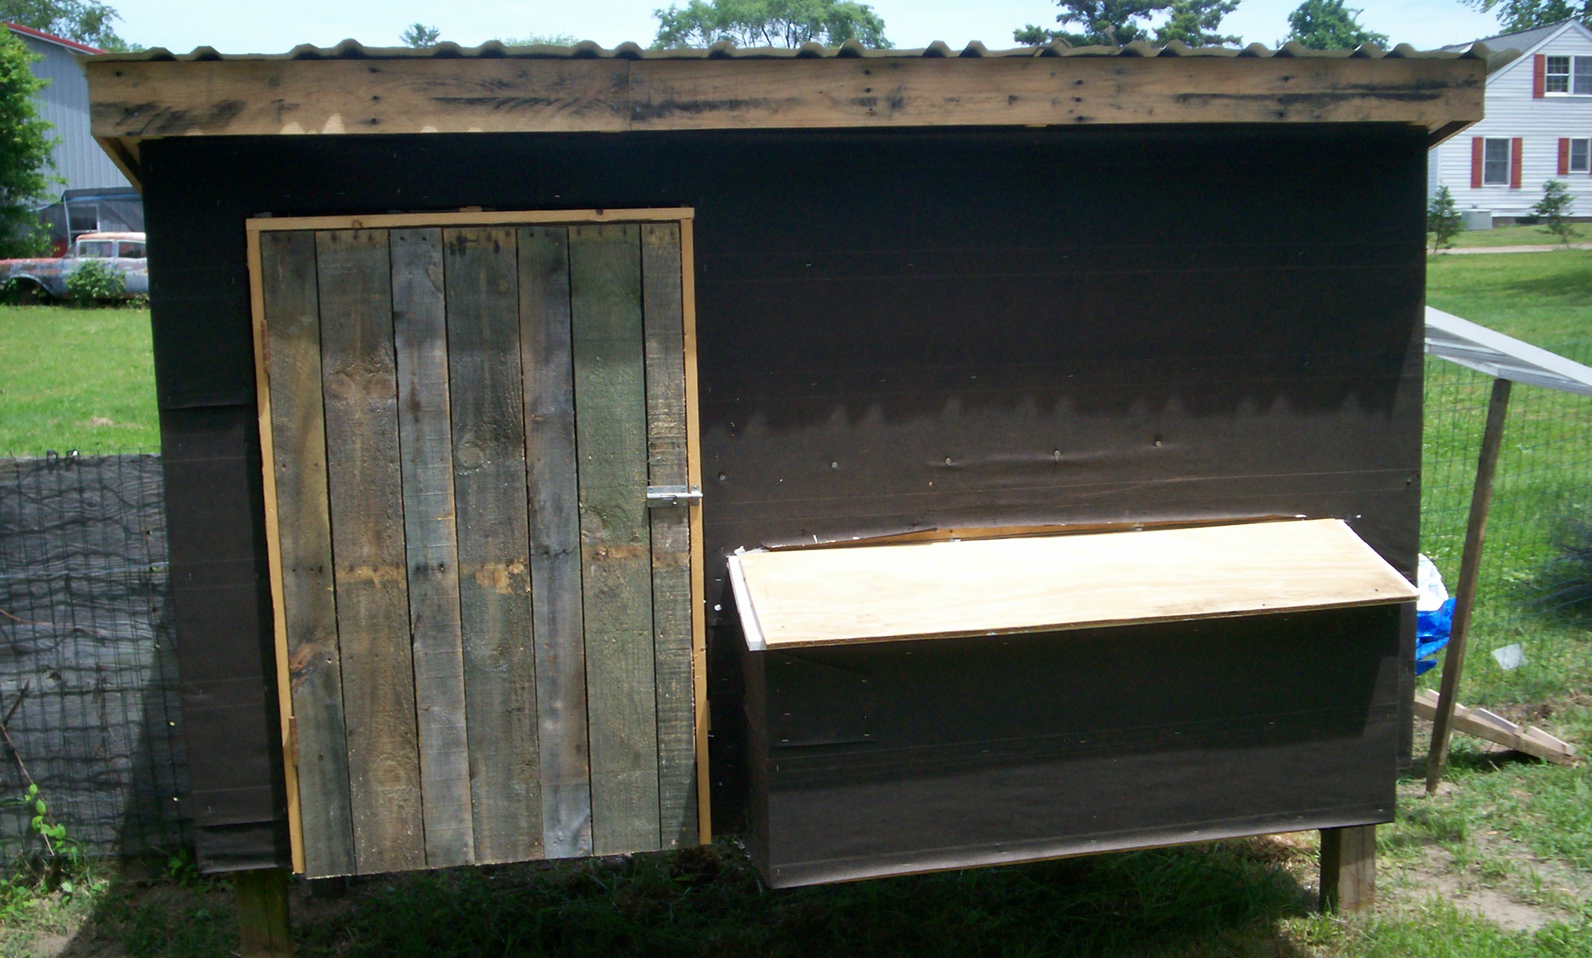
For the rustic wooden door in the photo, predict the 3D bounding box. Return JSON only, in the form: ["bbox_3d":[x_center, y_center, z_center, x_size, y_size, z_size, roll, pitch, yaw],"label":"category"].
[{"bbox_3d":[-0.572,0.135,3.102,0.767,1.224,0.035,-3,9,-10],"label":"rustic wooden door"}]

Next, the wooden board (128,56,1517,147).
[{"bbox_3d":[0.079,-0.703,3.025,2.578,0.120,0.027,-3,9,-10],"label":"wooden board"}]

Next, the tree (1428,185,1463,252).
[{"bbox_3d":[13.738,-5.502,35.000,0.830,1.433,0.830,2,9,21],"label":"tree"}]

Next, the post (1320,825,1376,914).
[{"bbox_3d":[1.226,0.770,3.674,0.087,0.370,0.087,-3,9,-10],"label":"post"}]

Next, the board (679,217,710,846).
[{"bbox_3d":[-0.192,0.115,3.163,0.024,1.198,0.022,-3,9,-10],"label":"board"}]

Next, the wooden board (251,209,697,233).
[{"bbox_3d":[-0.585,-0.468,3.003,0.792,0.022,0.022,-3,9,-10],"label":"wooden board"}]

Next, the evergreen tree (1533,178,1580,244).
[{"bbox_3d":[16.523,-5.787,36.000,1.000,1.487,1.000,3,9,24],"label":"evergreen tree"}]

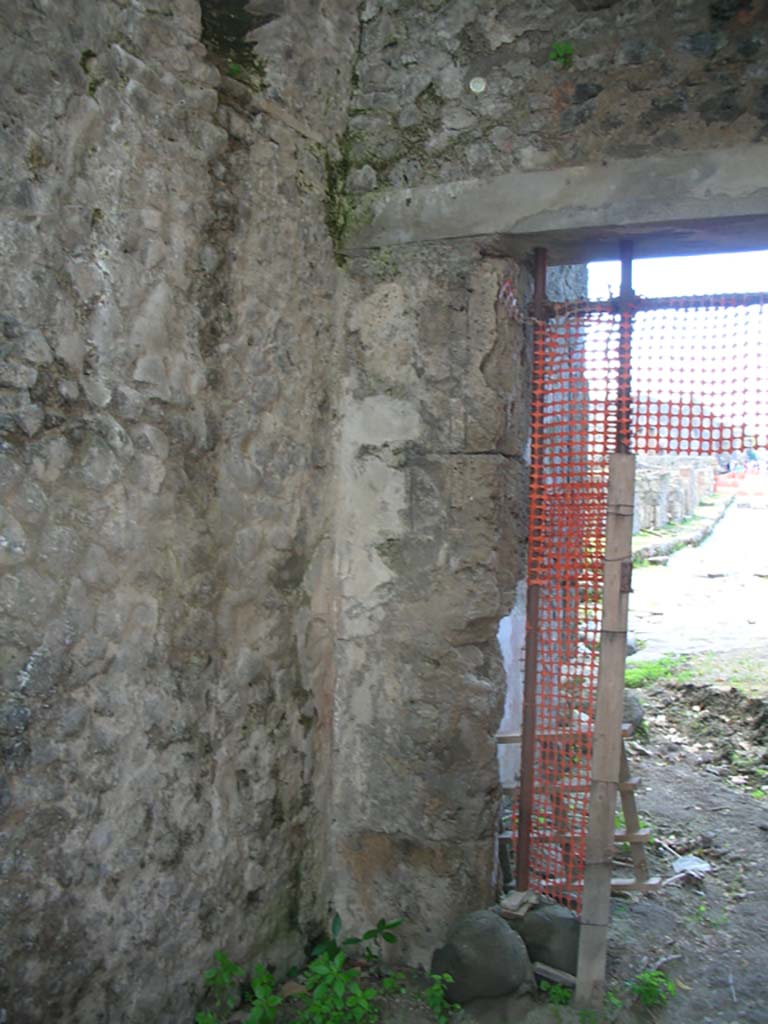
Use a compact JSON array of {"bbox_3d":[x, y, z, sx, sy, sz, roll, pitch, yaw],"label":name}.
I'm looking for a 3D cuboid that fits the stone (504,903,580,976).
[{"bbox_3d":[0.507,1.312,3.170,0.270,0.210,0.220,3,3,28],"label":"stone"}]

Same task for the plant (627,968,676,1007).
[{"bbox_3d":[0.786,1.391,3.030,0.130,0.100,0.120,2,3,11],"label":"plant"}]

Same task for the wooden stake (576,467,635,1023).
[{"bbox_3d":[0.645,0.634,3.001,0.076,1.612,0.035,4,2,28],"label":"wooden stake"}]

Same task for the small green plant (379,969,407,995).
[{"bbox_3d":[0.028,1.406,3.100,0.075,0.065,0.070,3,3,28],"label":"small green plant"}]

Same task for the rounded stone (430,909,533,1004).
[{"bbox_3d":[0.285,1.298,3.030,0.275,0.235,0.235,3,3,28],"label":"rounded stone"}]

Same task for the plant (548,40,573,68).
[{"bbox_3d":[0.483,-1.253,2.836,0.068,0.080,0.060,3,3,28],"label":"plant"}]

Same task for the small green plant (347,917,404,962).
[{"bbox_3d":[-0.026,1.296,3.140,0.160,0.120,0.120,3,3,28],"label":"small green plant"}]

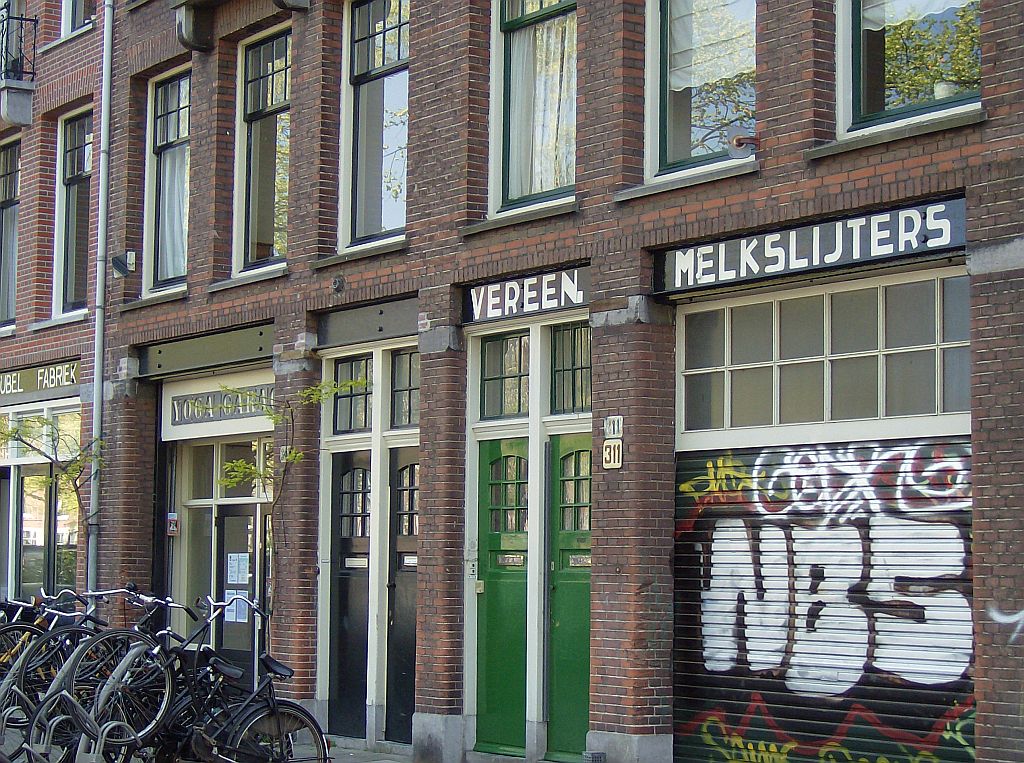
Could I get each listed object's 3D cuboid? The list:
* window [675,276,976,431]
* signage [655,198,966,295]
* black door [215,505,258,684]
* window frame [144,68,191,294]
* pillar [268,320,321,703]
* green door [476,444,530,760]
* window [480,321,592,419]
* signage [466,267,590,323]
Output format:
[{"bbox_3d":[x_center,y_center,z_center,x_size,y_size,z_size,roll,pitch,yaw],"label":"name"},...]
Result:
[{"bbox_3d":[1.974,-0.161,12.806,0.087,0.796,2.872,4,-6,-35],"label":"window"},{"bbox_3d":[1.818,-0.810,12.737,0.104,0.298,2.863,4,-6,-35],"label":"signage"},{"bbox_3d":[-2.592,2.152,19.278,0.056,1.998,0.804,4,-6,-35],"label":"black door"},{"bbox_3d":[-3.220,-1.960,20.085,0.130,2.223,1.358,4,-6,-35],"label":"window frame"},{"bbox_3d":[-1.802,1.107,17.578,0.277,3.166,0.519,4,-6,-35],"label":"pillar"},{"bbox_3d":[-0.016,1.580,15.275,0.052,2.331,0.783,4,-6,-35],"label":"green door"},{"bbox_3d":[0.237,-0.077,15.047,0.078,0.657,1.652,4,-6,-35],"label":"window"},{"bbox_3d":[0.160,-0.619,15.042,0.104,0.298,1.739,4,-6,-35],"label":"signage"}]

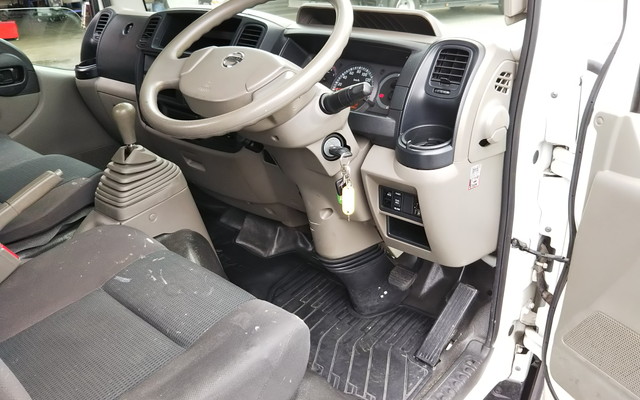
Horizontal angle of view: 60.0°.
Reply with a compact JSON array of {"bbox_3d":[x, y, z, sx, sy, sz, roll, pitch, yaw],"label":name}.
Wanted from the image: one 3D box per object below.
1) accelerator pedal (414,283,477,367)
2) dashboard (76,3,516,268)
[{"bbox_3d":[0.318,0.311,1.365,0.053,0.032,0.217,21,69,41],"label":"accelerator pedal"},{"bbox_3d":[-0.158,-0.286,1.515,1.475,0.480,0.465,19,29,37],"label":"dashboard"}]

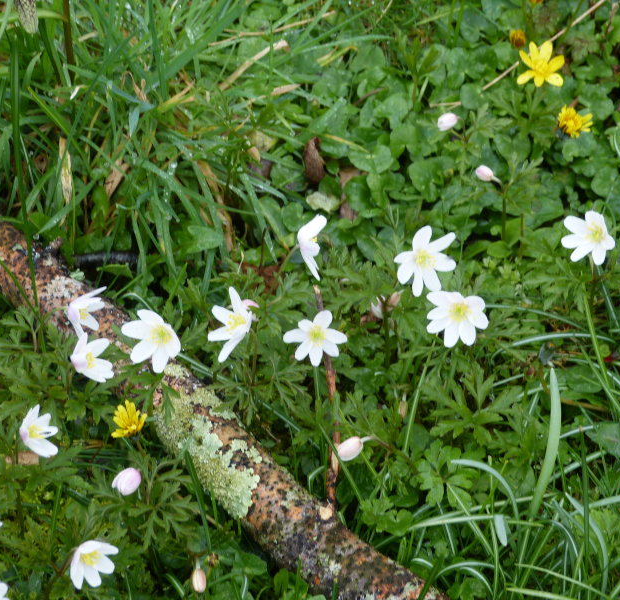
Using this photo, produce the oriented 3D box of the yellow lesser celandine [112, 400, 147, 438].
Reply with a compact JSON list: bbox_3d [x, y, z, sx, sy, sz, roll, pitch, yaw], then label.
[{"bbox_3d":[-0.105,0.070,0.943,0.020,0.016,0.020,-25,31,0],"label":"yellow lesser celandine"}]

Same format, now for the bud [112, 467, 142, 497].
[{"bbox_3d":[-0.102,0.101,0.902,0.018,0.012,0.012,-41,90,-18],"label":"bud"}]

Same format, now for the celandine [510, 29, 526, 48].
[{"bbox_3d":[0.155,-0.195,1.205,0.012,0.014,0.012,0,46,0],"label":"celandine"}]

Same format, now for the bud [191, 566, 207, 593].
[{"bbox_3d":[-0.060,0.152,0.877,0.008,0.014,0.008,0,15,0],"label":"bud"}]

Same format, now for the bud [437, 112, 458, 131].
[{"bbox_3d":[0.096,-0.125,1.129,0.014,0.011,0.011,-23,90,-6],"label":"bud"}]

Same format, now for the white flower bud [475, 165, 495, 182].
[{"bbox_3d":[0.118,-0.085,1.092,0.013,0.010,0.010,24,90,-6],"label":"white flower bud"}]

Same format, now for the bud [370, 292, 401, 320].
[{"bbox_3d":[0.048,0.004,1.026,0.021,0.012,0.012,-39,90,-12],"label":"bud"}]

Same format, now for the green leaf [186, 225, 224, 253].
[{"bbox_3d":[-0.070,-0.041,1.078,0.025,0.006,0.021,5,44,1],"label":"green leaf"}]

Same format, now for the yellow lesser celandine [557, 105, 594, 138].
[{"bbox_3d":[0.186,-0.126,1.139,0.025,0.014,0.025,0,63,-31],"label":"yellow lesser celandine"}]

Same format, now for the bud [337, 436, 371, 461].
[{"bbox_3d":[0.025,0.087,0.938,0.019,0.011,0.011,-34,90,-6],"label":"bud"}]

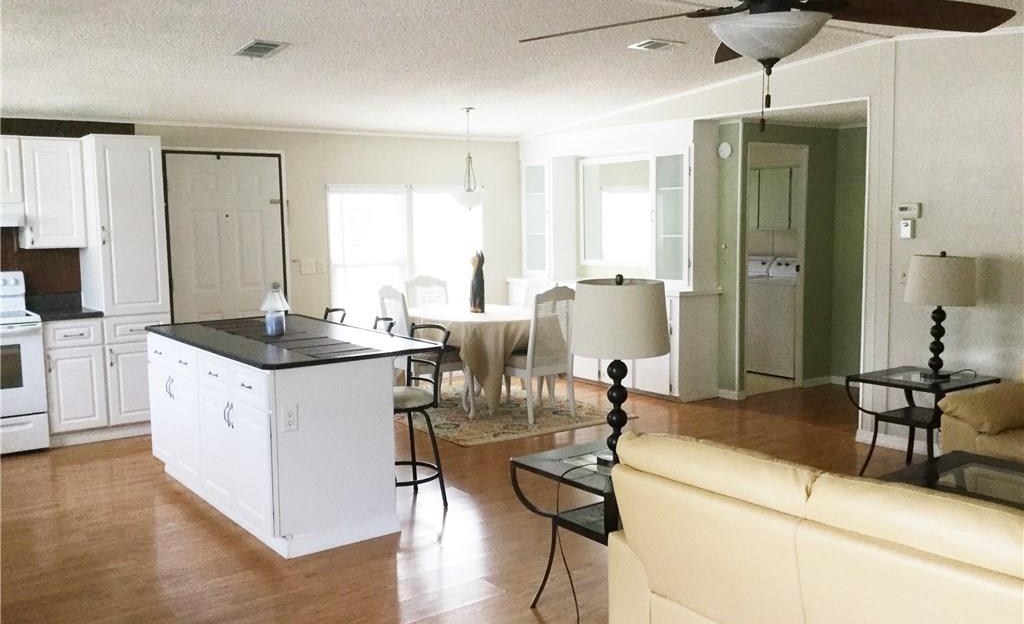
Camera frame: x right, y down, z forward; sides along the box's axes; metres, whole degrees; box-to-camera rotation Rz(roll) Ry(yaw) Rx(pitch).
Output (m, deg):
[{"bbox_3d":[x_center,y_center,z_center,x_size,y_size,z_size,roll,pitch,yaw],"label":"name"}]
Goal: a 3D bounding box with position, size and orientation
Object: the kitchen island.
[{"bbox_3d":[-1.265,0.578,5.133,0.965,0.900,1.880,-5,8,-37],"label":"kitchen island"}]

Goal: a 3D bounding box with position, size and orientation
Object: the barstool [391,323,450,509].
[{"bbox_3d":[-0.578,0.567,4.868,0.470,0.970,0.410,-5,8,-37],"label":"barstool"}]

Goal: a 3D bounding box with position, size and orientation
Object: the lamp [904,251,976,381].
[{"bbox_3d":[2.447,0.012,5.253,0.405,0.730,0.405,-5,8,-37],"label":"lamp"}]

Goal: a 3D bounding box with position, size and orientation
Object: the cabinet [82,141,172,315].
[{"bbox_3d":[-2.808,-0.625,6.597,0.435,1.237,0.590,-5,8,-37],"label":"cabinet"}]

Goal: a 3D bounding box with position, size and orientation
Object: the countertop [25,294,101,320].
[{"bbox_3d":[-3.117,-0.035,6.405,0.405,0.138,0.620,-5,8,-37],"label":"countertop"}]

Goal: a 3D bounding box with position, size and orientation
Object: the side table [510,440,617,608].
[{"bbox_3d":[0.392,0.884,3.612,0.570,0.605,0.565,-5,8,-37],"label":"side table"}]

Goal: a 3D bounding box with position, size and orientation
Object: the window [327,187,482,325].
[{"bbox_3d":[-0.954,-0.511,8.673,1.680,1.330,0.100,-5,8,-37],"label":"window"}]

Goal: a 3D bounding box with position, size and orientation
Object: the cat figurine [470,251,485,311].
[{"bbox_3d":[-0.277,-0.248,7.538,0.115,0.510,0.115,-5,8,-37],"label":"cat figurine"}]

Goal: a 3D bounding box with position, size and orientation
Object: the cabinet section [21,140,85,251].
[{"bbox_3d":[-3.312,-0.848,6.585,0.379,0.777,0.310,-6,8,-37],"label":"cabinet section"}]

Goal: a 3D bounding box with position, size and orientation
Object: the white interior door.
[{"bbox_3d":[-2.277,-0.241,7.423,0.925,2.030,0.050,-5,8,-37],"label":"white interior door"}]

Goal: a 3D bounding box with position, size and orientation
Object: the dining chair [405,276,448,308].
[{"bbox_3d":[-0.592,0.203,7.937,0.480,1.005,0.550,-5,8,-37],"label":"dining chair"}]

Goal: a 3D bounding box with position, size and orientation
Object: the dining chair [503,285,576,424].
[{"bbox_3d":[0.204,0.293,7.034,0.480,1.015,0.550,-4,7,-30],"label":"dining chair"}]

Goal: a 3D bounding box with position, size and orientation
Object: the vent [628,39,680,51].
[{"bbox_3d":[0.906,-1.670,5.730,0.280,0.030,0.220,-5,3,-37],"label":"vent"}]

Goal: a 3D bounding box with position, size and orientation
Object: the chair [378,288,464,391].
[{"bbox_3d":[-0.714,0.290,7.270,0.570,1.010,0.470,-5,8,-37],"label":"chair"}]

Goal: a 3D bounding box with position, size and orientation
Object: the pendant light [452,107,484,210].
[{"bbox_3d":[-0.334,-1.214,7.295,0.290,0.790,0.290,0,6,0],"label":"pendant light"}]

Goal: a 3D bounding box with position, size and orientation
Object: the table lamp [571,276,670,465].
[{"bbox_3d":[0.395,0.228,3.534,0.395,0.730,0.395,-1,6,0],"label":"table lamp"}]

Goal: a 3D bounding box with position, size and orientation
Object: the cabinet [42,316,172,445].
[{"bbox_3d":[-2.955,0.444,6.599,0.815,0.865,0.590,-5,8,-37],"label":"cabinet"}]

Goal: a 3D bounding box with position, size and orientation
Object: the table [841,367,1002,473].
[{"bbox_3d":[2.357,0.672,5.282,0.570,0.585,0.570,-5,8,-37],"label":"table"}]

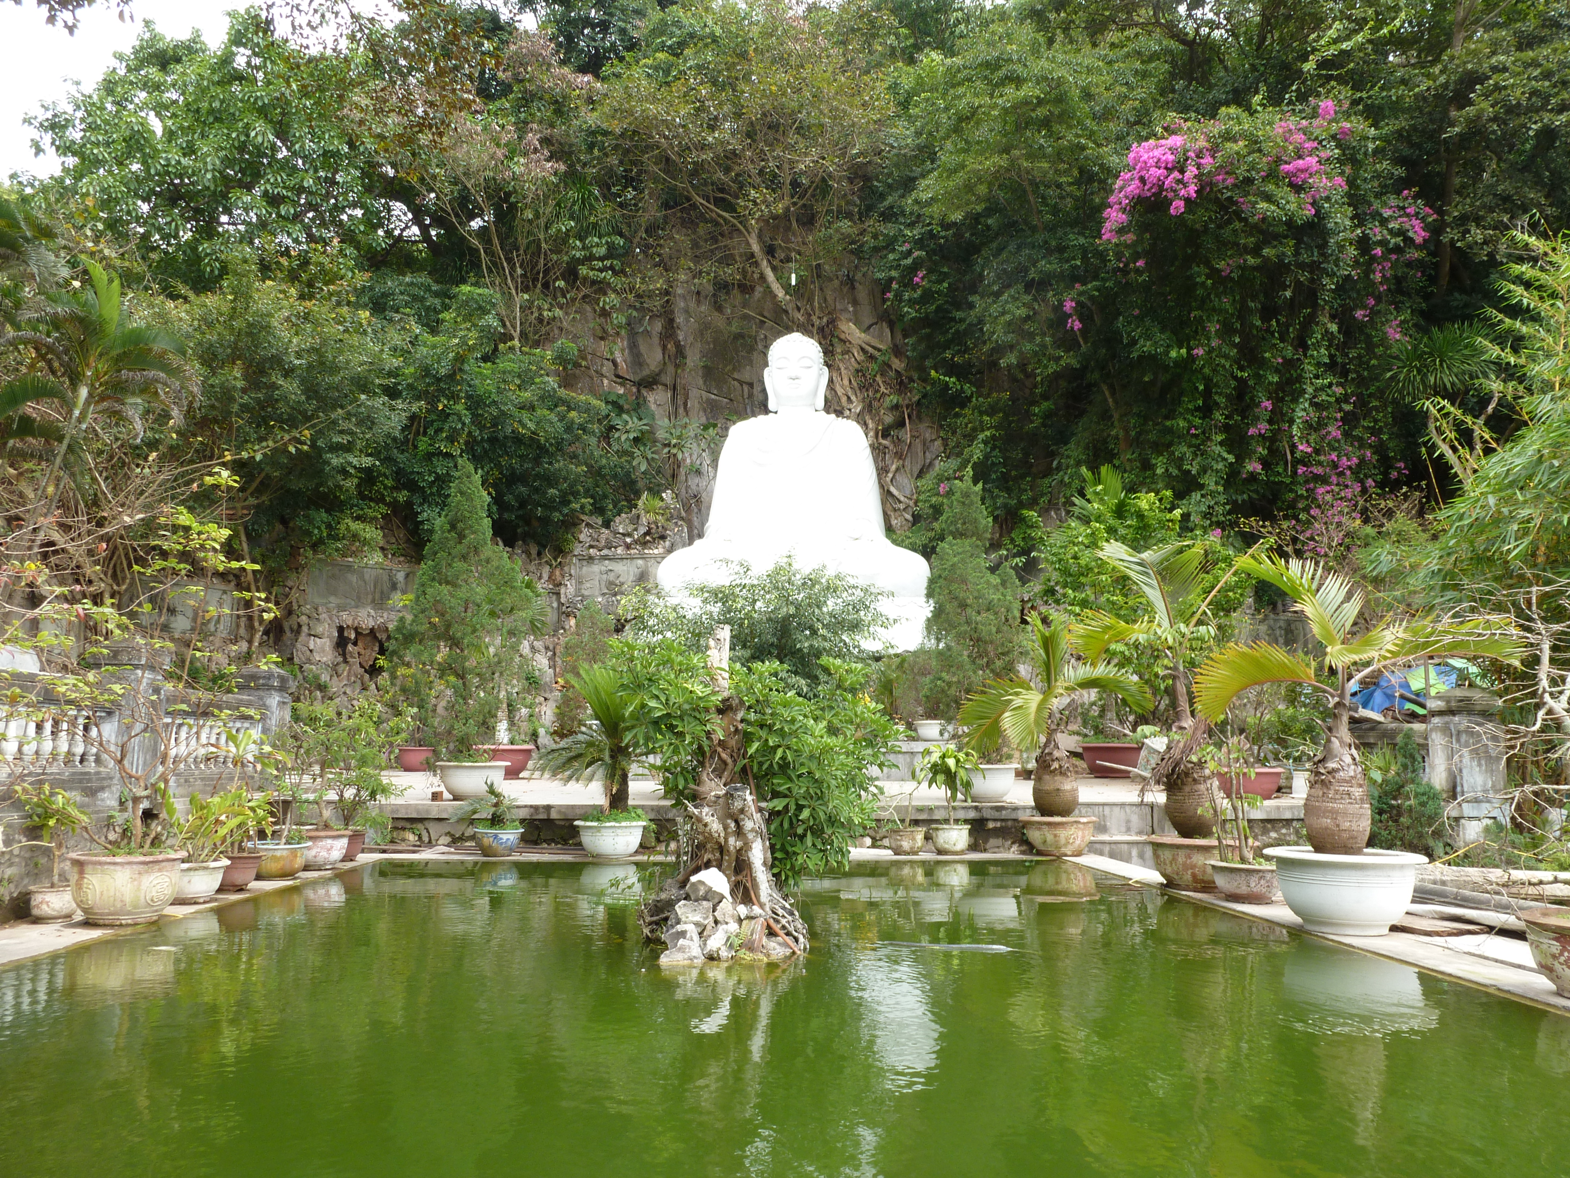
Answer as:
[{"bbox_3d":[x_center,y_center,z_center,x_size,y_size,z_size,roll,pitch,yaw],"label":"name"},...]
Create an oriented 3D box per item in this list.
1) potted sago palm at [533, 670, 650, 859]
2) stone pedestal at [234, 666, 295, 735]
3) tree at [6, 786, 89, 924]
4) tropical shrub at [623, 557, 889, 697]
[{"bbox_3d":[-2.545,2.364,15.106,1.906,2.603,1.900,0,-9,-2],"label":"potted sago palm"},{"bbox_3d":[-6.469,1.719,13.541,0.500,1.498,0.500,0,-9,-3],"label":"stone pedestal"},{"bbox_3d":[-6.055,2.162,8.950,0.572,1.131,0.515,6,-11,-33],"label":"tree"},{"bbox_3d":[-0.486,0.933,18.370,4.476,3.013,3.805,0,-9,-2],"label":"tropical shrub"}]

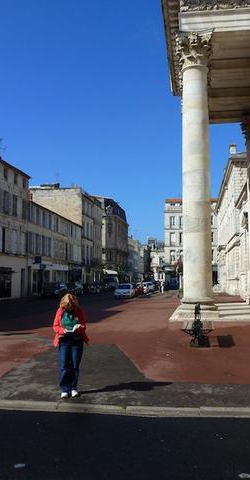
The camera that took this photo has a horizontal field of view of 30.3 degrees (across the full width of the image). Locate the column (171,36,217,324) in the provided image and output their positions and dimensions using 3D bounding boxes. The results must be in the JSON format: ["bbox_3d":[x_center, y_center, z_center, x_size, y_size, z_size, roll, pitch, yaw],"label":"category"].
[{"bbox_3d":[3.493,-3.278,22.360,1.750,13.300,1.750,-1,-5,8],"label":"column"}]

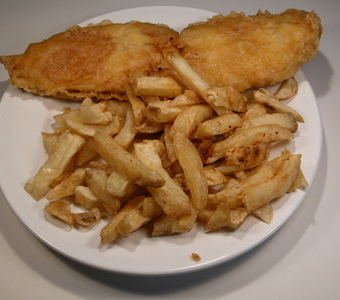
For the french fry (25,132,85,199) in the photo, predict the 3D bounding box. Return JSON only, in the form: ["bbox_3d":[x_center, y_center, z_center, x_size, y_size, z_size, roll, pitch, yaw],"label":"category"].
[{"bbox_3d":[-0.090,0.012,0.452,0.013,0.011,0.054,33,77,21],"label":"french fry"}]

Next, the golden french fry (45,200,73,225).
[{"bbox_3d":[-0.083,0.047,0.435,0.019,0.007,0.010,30,61,17],"label":"golden french fry"}]

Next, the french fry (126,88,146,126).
[{"bbox_3d":[-0.027,-0.035,0.470,0.011,0.010,0.032,-11,74,-7],"label":"french fry"}]

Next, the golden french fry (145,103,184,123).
[{"bbox_3d":[-0.004,-0.031,0.470,0.033,0.012,0.013,-4,56,3],"label":"golden french fry"}]

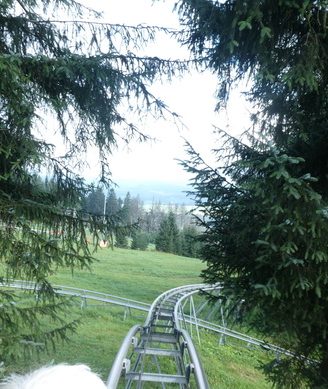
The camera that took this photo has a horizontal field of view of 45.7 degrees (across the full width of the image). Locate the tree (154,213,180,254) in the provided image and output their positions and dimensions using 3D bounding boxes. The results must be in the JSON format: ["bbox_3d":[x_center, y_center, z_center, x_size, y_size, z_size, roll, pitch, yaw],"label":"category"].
[{"bbox_3d":[0.550,6.150,62.000,3.800,6.600,3.700,1,1,0],"label":"tree"}]

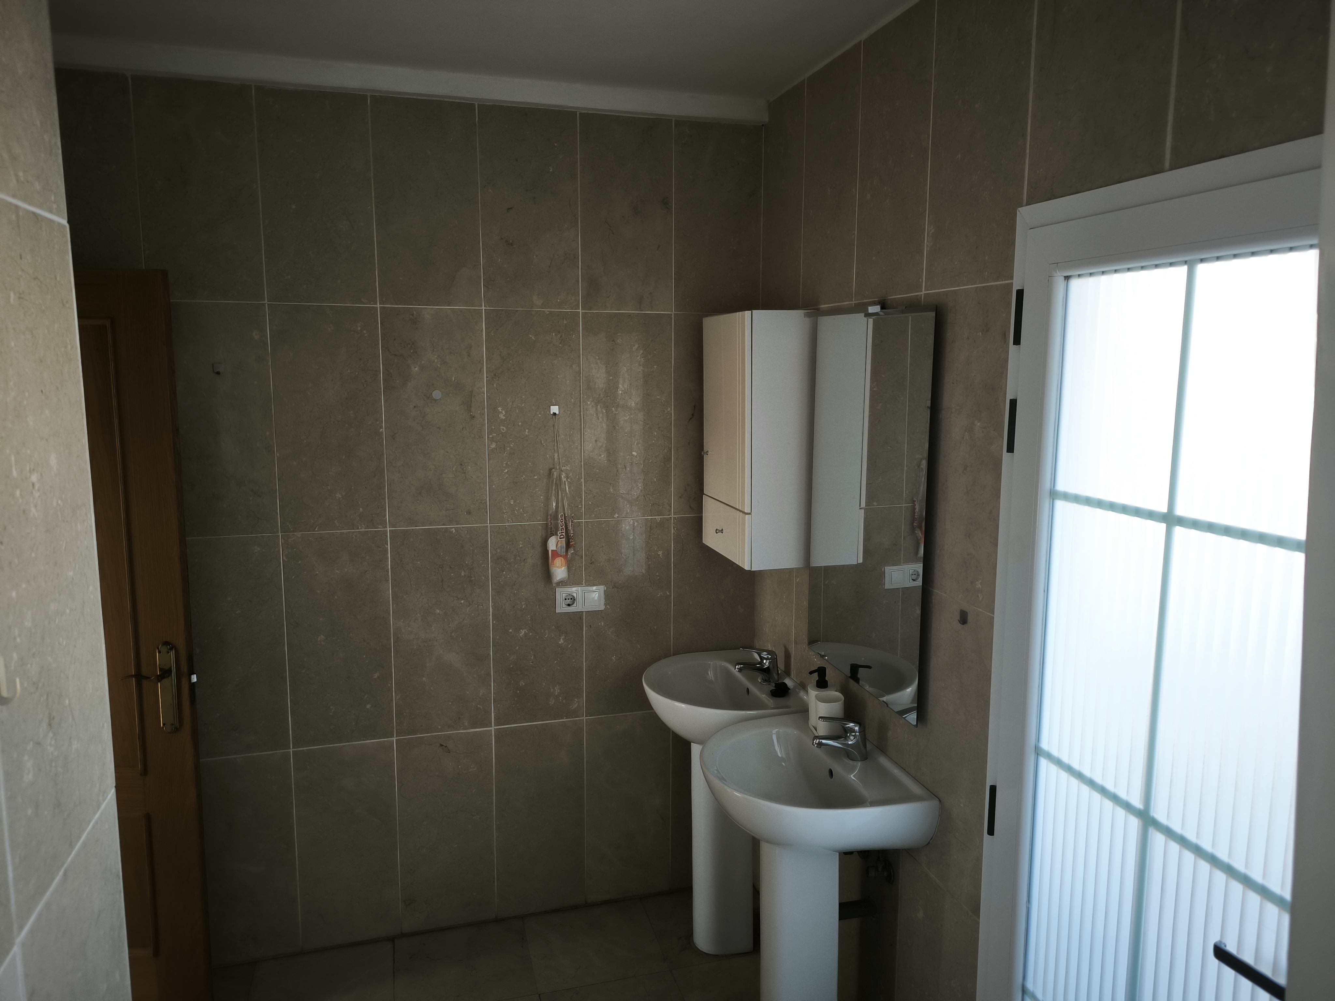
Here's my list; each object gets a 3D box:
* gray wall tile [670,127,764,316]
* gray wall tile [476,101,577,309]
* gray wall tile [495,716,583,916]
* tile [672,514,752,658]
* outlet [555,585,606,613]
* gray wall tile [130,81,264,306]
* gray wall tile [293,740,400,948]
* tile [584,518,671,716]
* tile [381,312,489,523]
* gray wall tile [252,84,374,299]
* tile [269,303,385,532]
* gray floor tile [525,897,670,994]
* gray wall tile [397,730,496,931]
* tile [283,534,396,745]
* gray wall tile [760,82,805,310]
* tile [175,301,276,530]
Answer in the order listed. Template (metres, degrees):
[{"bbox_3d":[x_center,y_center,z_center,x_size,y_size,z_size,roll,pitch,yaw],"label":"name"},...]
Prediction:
[{"bbox_3d":[0.159,-0.893,2.945,0.287,0.582,0.015,-2,9,-16],"label":"gray wall tile"},{"bbox_3d":[-0.411,-0.871,2.779,0.297,0.582,0.015,-2,9,-16],"label":"gray wall tile"},{"bbox_3d":[-0.420,1.051,3.066,0.297,0.659,0.015,-2,9,-16],"label":"gray wall tile"},{"bbox_3d":[0.154,0.376,3.129,0.293,0.659,0.015,-2,9,-16],"label":"tile"},{"bbox_3d":[-0.278,0.320,2.977,0.156,0.081,0.015,-2,9,-16],"label":"outlet"},{"bbox_3d":[-1.240,-0.815,2.461,0.288,0.565,0.010,-2,9,-16],"label":"gray wall tile"},{"bbox_3d":[-0.994,1.071,2.893,0.299,0.658,0.015,-2,9,-16],"label":"gray wall tile"},{"bbox_3d":[-0.125,0.377,2.963,0.288,0.639,0.010,-2,9,-16],"label":"tile"},{"bbox_3d":[-0.700,-0.244,2.783,0.299,0.659,0.015,-2,9,-16],"label":"tile"},{"bbox_3d":[-0.959,-0.826,2.541,0.288,0.567,0.010,-2,9,-16],"label":"gray wall tile"},{"bbox_3d":[-0.988,-0.233,2.703,0.297,0.658,0.015,-2,9,-16],"label":"tile"},{"bbox_3d":[-0.231,1.413,2.934,0.400,0.015,0.395,-2,9,-16],"label":"gray floor tile"},{"bbox_3d":[-0.688,1.033,2.898,0.288,0.639,0.010,-2,9,-16],"label":"gray wall tile"},{"bbox_3d":[-0.965,0.408,2.724,0.288,0.639,0.010,-2,9,-16],"label":"tile"},{"bbox_3d":[0.352,-0.900,2.825,0.015,0.636,0.319,-2,9,-16],"label":"gray wall tile"},{"bbox_3d":[-1.274,-0.222,2.616,0.299,0.659,0.015,-2,9,-16],"label":"tile"}]

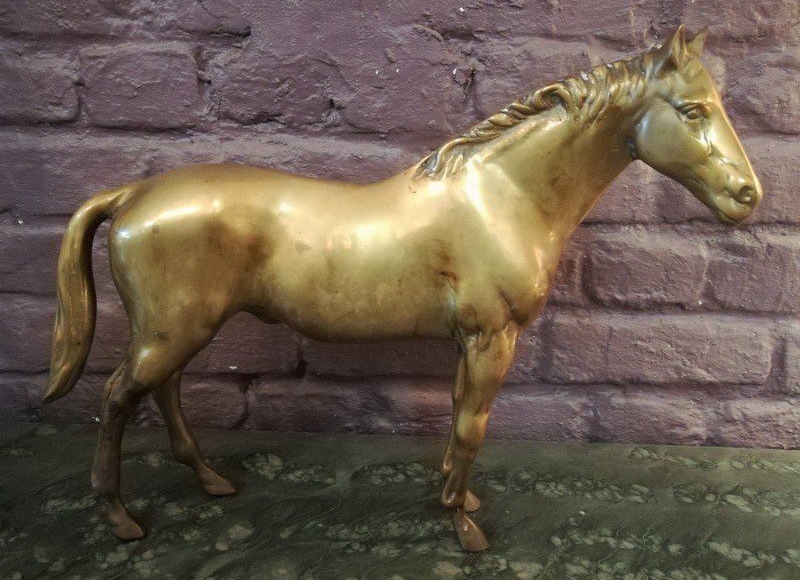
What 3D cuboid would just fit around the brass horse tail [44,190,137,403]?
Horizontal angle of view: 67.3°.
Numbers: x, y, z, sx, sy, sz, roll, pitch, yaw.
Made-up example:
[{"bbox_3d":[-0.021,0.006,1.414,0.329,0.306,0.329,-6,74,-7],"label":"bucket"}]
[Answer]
[{"bbox_3d":[-0.230,0.007,0.441,0.086,0.165,0.030,1,13,2],"label":"brass horse tail"}]

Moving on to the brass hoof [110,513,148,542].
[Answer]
[{"bbox_3d":[-0.204,0.175,0.451,0.027,0.016,0.018,1,13,2],"label":"brass hoof"}]

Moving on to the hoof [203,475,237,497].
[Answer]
[{"bbox_3d":[-0.153,0.163,0.508,0.028,0.014,0.018,1,13,2],"label":"hoof"}]

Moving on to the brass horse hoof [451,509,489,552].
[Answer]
[{"bbox_3d":[0.053,0.174,0.445,0.025,0.026,0.020,4,13,14],"label":"brass horse hoof"}]

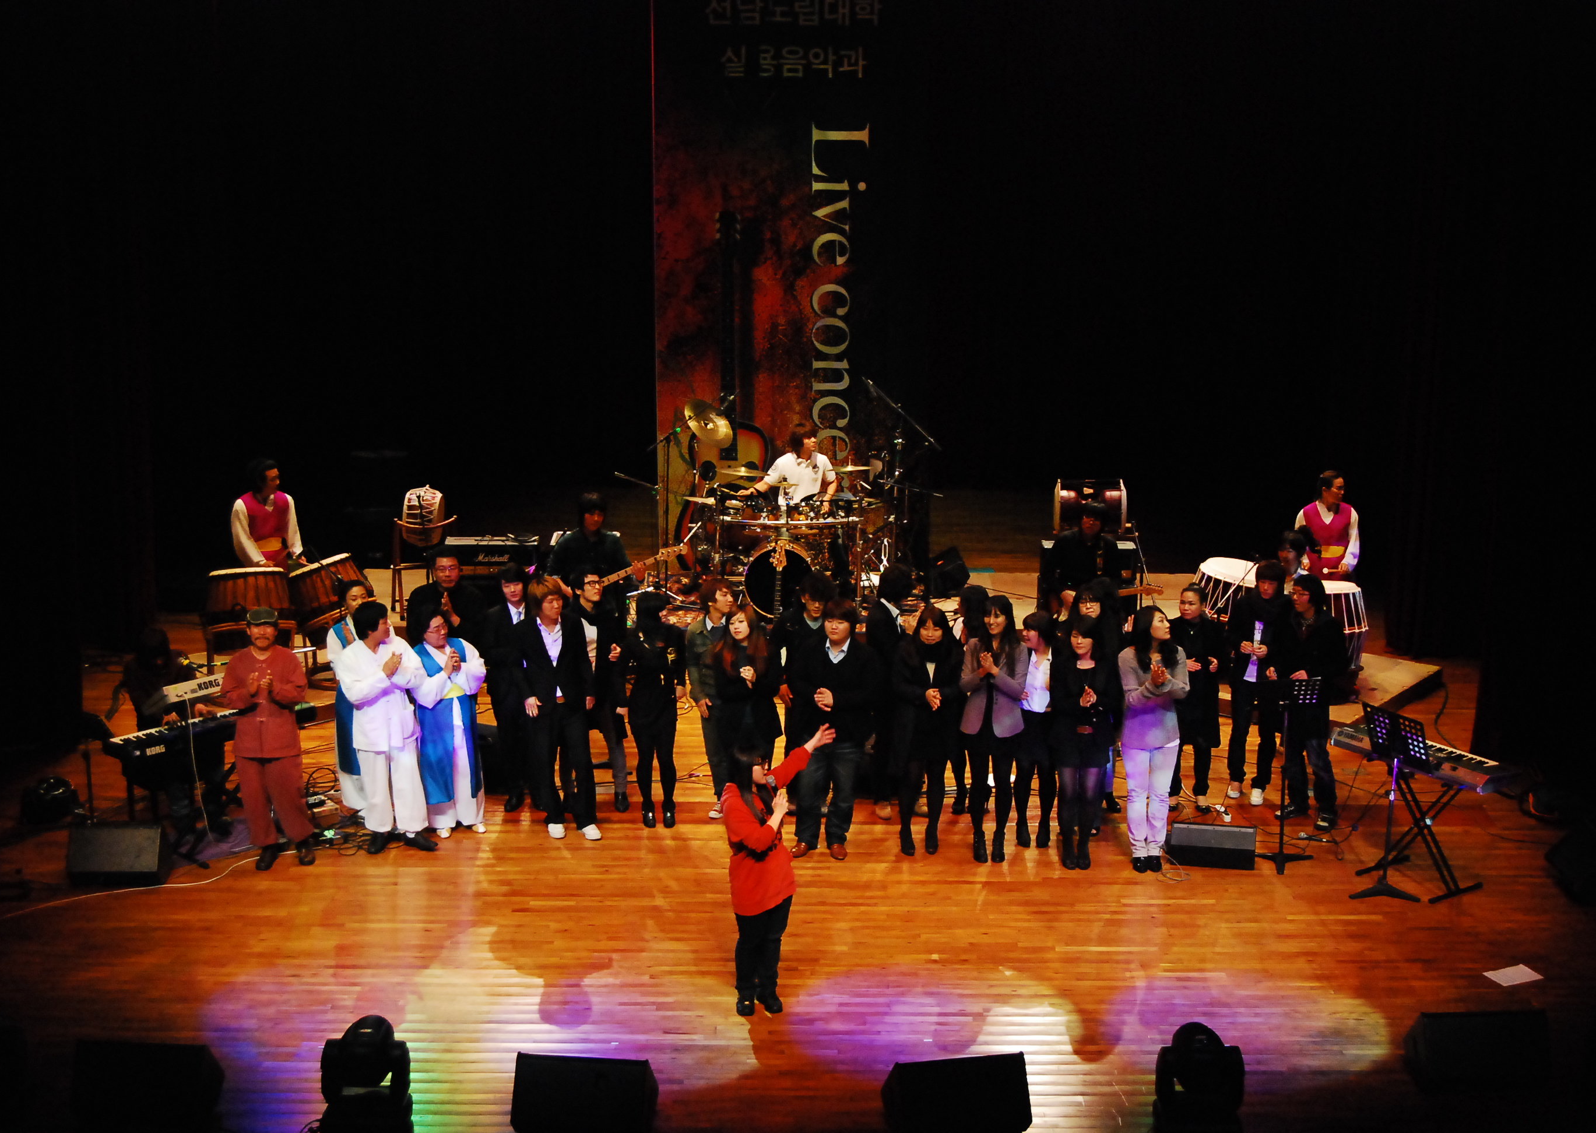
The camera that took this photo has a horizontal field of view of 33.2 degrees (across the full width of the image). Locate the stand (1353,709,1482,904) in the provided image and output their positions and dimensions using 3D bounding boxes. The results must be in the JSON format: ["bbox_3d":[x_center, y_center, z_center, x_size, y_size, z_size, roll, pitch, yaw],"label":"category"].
[{"bbox_3d":[3.857,1.507,17.318,0.460,1.200,0.520,-13,20,-38],"label":"stand"}]

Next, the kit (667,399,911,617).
[{"bbox_3d":[-0.080,-0.576,23.293,2.000,1.720,1.500,0,15,0],"label":"kit"}]

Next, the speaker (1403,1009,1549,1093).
[{"bbox_3d":[3.717,2.634,14.695,0.660,0.430,0.455,-1,16,-4],"label":"speaker"}]

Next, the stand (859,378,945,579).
[{"bbox_3d":[0.900,-0.743,23.558,0.680,1.880,0.550,0,15,0],"label":"stand"}]

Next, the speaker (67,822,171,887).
[{"bbox_3d":[-4.460,1.859,17.637,0.585,0.350,0.430,0,15,0],"label":"speaker"}]

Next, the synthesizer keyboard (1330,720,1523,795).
[{"bbox_3d":[4.051,1.204,17.343,0.380,0.130,1.200,-13,20,-38],"label":"synthesizer keyboard"}]

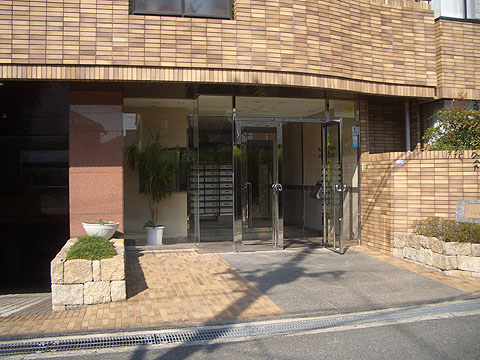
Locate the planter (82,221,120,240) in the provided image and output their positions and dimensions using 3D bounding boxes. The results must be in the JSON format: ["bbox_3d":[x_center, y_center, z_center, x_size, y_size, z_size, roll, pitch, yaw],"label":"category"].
[{"bbox_3d":[-1.980,0.730,6.950,0.540,0.270,0.540,0,0,-12],"label":"planter"}]

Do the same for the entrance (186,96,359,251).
[{"bbox_3d":[0.590,-0.130,8.750,3.050,2.720,0.650,0,0,-12],"label":"entrance"}]

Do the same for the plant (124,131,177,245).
[{"bbox_3d":[-1.610,0.135,8.700,0.950,2.070,0.900,0,0,-12],"label":"plant"}]

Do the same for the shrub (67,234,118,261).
[{"bbox_3d":[-1.860,0.830,6.100,0.600,0.270,0.850,0,0,-12],"label":"shrub"}]

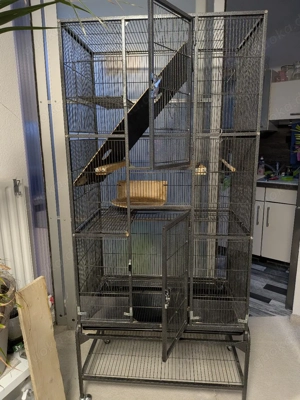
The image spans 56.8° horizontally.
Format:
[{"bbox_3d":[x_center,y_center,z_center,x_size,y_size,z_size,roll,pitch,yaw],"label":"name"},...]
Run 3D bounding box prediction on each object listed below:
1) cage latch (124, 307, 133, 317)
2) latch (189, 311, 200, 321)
[{"bbox_3d":[-0.097,0.513,1.270,0.041,0.048,0.014,0,12,4],"label":"cage latch"},{"bbox_3d":[0.204,0.520,1.248,0.046,0.043,0.014,0,12,4],"label":"latch"}]

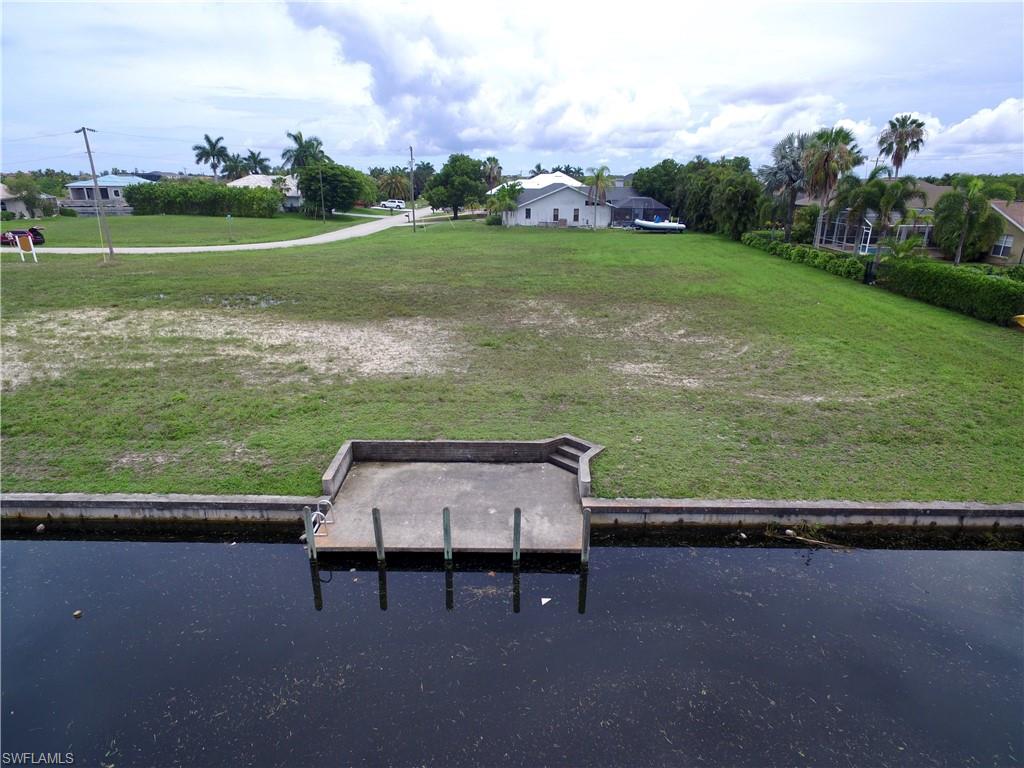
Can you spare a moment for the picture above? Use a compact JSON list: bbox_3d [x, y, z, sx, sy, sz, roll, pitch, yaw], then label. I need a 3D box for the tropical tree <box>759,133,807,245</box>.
[{"bbox_3d":[28.270,-19.875,60.600,5.600,10.800,5.600,0,19,0],"label":"tropical tree"}]

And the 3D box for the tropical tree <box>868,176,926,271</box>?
[{"bbox_3d":[24.780,-10.484,39.245,3.980,6.679,3.781,0,19,0],"label":"tropical tree"}]

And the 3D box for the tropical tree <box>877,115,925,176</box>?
[{"bbox_3d":[46.087,-24.744,70.746,5.500,13.500,5.500,0,19,0],"label":"tropical tree"}]

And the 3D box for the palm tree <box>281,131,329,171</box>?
[{"bbox_3d":[-34.169,-35.305,99.536,8.076,13.540,7.672,0,19,0],"label":"palm tree"}]

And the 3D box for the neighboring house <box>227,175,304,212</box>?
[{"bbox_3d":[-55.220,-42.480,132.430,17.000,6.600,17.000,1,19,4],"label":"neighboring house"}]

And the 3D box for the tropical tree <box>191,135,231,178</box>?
[{"bbox_3d":[-60.760,-42.810,120.640,7.470,14.900,7.470,0,19,0],"label":"tropical tree"}]

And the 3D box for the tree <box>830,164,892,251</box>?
[{"bbox_3d":[28.150,-13.850,48.110,5.460,7.360,5.460,0,19,0],"label":"tree"}]

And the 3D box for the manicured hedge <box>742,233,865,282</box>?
[{"bbox_3d":[24.284,-11.626,50.677,1.400,1.350,25.529,2,19,4],"label":"manicured hedge"}]

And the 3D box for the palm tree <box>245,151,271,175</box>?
[{"bbox_3d":[-51.355,-41.580,121.121,5.600,11.600,5.600,0,19,0],"label":"palm tree"}]

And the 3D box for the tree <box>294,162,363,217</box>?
[{"bbox_3d":[-29.866,-32.172,98.147,11.613,8.572,10.452,0,19,0],"label":"tree"}]

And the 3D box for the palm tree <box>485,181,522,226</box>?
[{"bbox_3d":[-1.143,-24.173,79.457,5.104,5.974,4.849,0,19,0],"label":"palm tree"}]

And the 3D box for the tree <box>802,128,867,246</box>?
[{"bbox_3d":[30.066,-18.788,57.164,5.900,11.000,5.900,0,19,0],"label":"tree"}]

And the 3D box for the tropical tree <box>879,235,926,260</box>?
[{"bbox_3d":[28.500,-9.620,43.220,3.850,2.540,3.850,0,19,0],"label":"tropical tree"}]

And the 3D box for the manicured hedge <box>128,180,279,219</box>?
[{"bbox_3d":[-55.038,-32.445,104.433,26.500,5.500,3.000,3,19,9],"label":"manicured hedge"}]

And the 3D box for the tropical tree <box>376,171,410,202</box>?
[{"bbox_3d":[-28.470,-47.260,143.430,7.960,8.470,7.960,0,19,0],"label":"tropical tree"}]

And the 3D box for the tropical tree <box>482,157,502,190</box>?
[{"bbox_3d":[-3.409,-34.833,104.291,3.526,9.846,3.526,0,19,0],"label":"tropical tree"}]

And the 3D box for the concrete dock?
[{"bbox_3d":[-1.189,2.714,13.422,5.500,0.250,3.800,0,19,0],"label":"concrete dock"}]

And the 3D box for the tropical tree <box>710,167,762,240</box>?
[{"bbox_3d":[23.505,-19.064,63.171,5.275,7.222,5.275,0,19,0],"label":"tropical tree"}]

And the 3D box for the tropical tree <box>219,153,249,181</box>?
[{"bbox_3d":[-68.250,-50.540,146.530,7.380,12.670,7.380,0,19,0],"label":"tropical tree"}]

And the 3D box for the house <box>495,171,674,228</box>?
[{"bbox_3d":[11.095,-27.218,89.505,22.500,5.800,18.000,2,19,6],"label":"house"}]

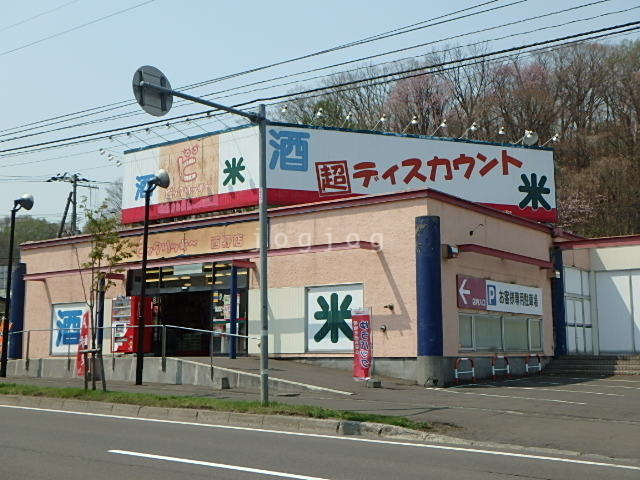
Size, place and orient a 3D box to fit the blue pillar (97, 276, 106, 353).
[{"bbox_3d":[-7.589,2.584,26.928,0.180,2.880,0.180,-6,-10,37],"label":"blue pillar"}]

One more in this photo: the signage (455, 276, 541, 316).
[{"bbox_3d":[5.702,1.764,23.832,0.100,0.890,6.050,-6,-10,37],"label":"signage"}]

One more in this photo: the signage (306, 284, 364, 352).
[{"bbox_3d":[0.387,2.248,22.030,2.050,1.910,0.080,-6,-10,37],"label":"signage"}]

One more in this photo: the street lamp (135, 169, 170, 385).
[{"bbox_3d":[-4.847,1.037,22.403,0.500,6.160,0.850,-6,-10,37],"label":"street lamp"}]

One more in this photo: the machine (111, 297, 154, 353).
[{"bbox_3d":[-6.405,2.946,26.528,1.140,1.850,0.800,-6,-10,37],"label":"machine"}]

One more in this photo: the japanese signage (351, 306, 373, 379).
[{"bbox_3d":[1.044,2.611,19.400,0.600,1.800,0.080,-6,-10,37],"label":"japanese signage"}]

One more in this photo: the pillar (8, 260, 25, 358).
[{"bbox_3d":[-12.460,2.881,31.963,0.650,3.800,0.650,-6,-10,37],"label":"pillar"}]

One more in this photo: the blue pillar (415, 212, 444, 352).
[{"bbox_3d":[2.853,1.209,20.253,0.650,3.640,0.650,0,-8,0],"label":"blue pillar"}]

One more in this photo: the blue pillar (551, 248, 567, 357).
[{"bbox_3d":[8.150,2.157,26.962,0.650,3.700,0.650,-6,-10,37],"label":"blue pillar"}]

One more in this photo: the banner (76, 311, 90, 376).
[{"bbox_3d":[-6.975,3.067,22.900,0.500,1.880,0.100,-6,-10,37],"label":"banner"}]

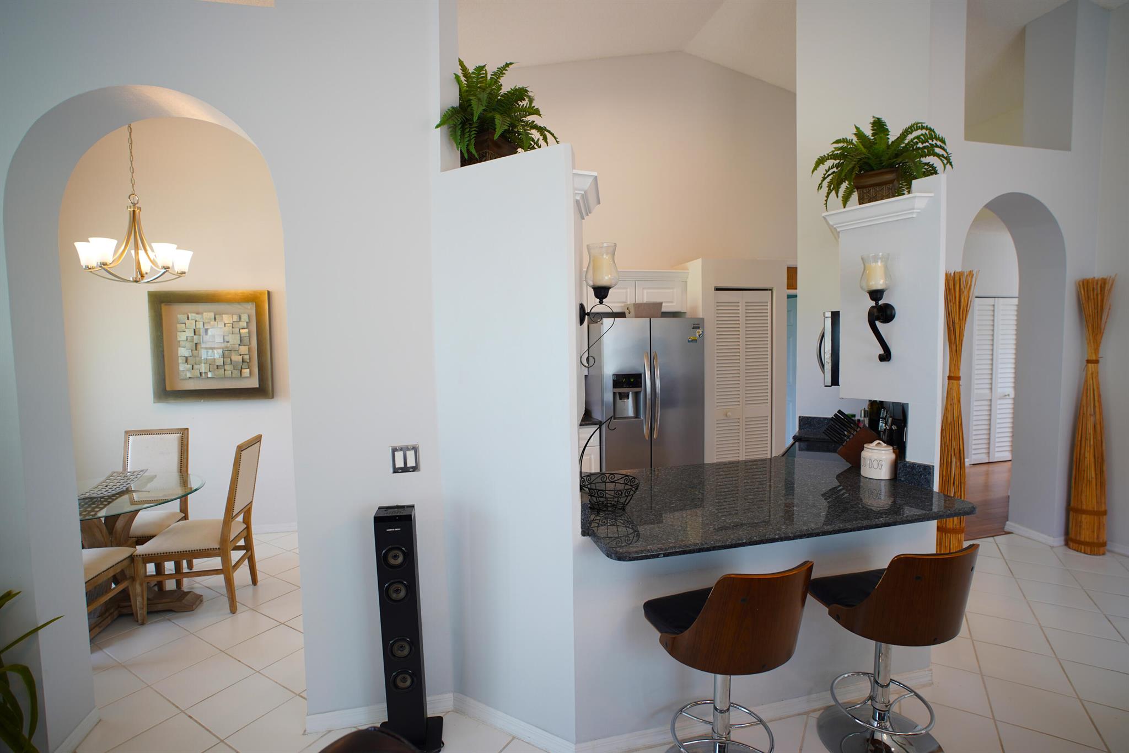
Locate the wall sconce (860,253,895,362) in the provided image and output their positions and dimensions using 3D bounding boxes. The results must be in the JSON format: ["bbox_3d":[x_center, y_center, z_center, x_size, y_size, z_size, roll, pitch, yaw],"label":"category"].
[{"bbox_3d":[1.508,-0.331,2.404,0.160,0.518,0.135,-3,4,-34],"label":"wall sconce"}]

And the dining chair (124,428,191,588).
[{"bbox_3d":[-2.865,0.915,3.372,0.470,1.015,0.585,-2,3,-12],"label":"dining chair"}]

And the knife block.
[{"bbox_3d":[1.677,0.384,2.829,0.235,0.232,0.115,1,4,34],"label":"knife block"}]

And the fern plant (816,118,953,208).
[{"bbox_3d":[1.525,-1.022,2.400,0.560,0.430,0.560,-3,4,-35],"label":"fern plant"}]

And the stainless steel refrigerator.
[{"bbox_3d":[0.670,0.400,4.495,0.905,1.785,0.760,-2,3,-14],"label":"stainless steel refrigerator"}]

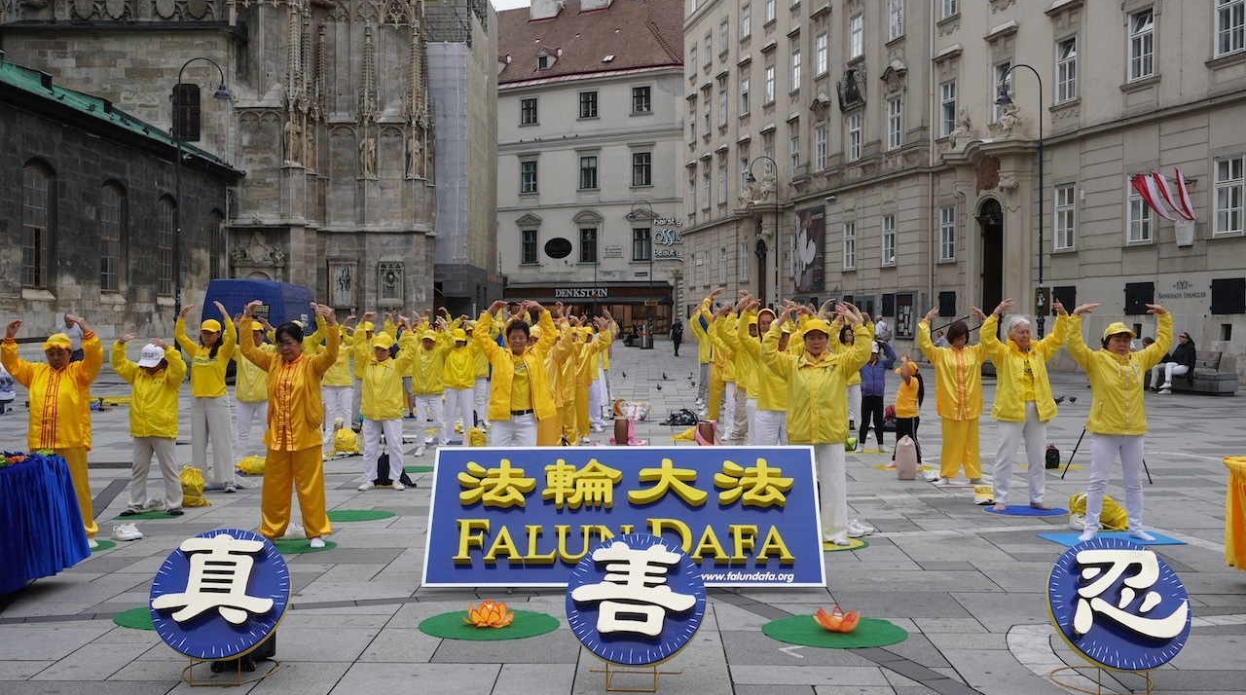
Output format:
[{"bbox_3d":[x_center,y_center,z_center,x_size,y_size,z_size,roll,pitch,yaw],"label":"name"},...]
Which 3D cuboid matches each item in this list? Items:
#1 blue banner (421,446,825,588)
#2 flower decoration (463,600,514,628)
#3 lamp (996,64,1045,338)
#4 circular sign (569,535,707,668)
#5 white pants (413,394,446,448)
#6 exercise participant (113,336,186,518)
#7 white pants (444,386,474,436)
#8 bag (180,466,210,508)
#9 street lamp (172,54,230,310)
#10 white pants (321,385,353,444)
[{"bbox_3d":[0.014,1.020,8.250,2.380,0.970,0.110,0,-36,0],"label":"blue banner"},{"bbox_3d":[-0.710,1.401,7.161,0.270,0.120,0.260,0,1,0],"label":"flower decoration"},{"bbox_3d":[9.997,-3.171,33.900,1.300,8.040,0.420,0,1,-12],"label":"lamp"},{"bbox_3d":[0.058,1.122,6.030,0.625,0.620,0.080,0,-30,5],"label":"circular sign"},{"bbox_3d":[-2.326,0.821,16.250,0.410,0.800,0.270,0,1,-3],"label":"white pants"},{"bbox_3d":[-3.926,0.627,11.186,0.580,1.490,0.430,0,1,-5],"label":"exercise participant"},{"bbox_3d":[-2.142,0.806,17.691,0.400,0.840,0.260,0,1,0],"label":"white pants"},{"bbox_3d":[-3.705,1.190,11.650,0.260,0.360,0.200,0,1,-9],"label":"bag"},{"bbox_3d":[-11.235,-3.428,35.918,1.550,8.600,0.420,0,1,-13],"label":"street lamp"},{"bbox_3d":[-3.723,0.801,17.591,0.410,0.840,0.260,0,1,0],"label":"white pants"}]

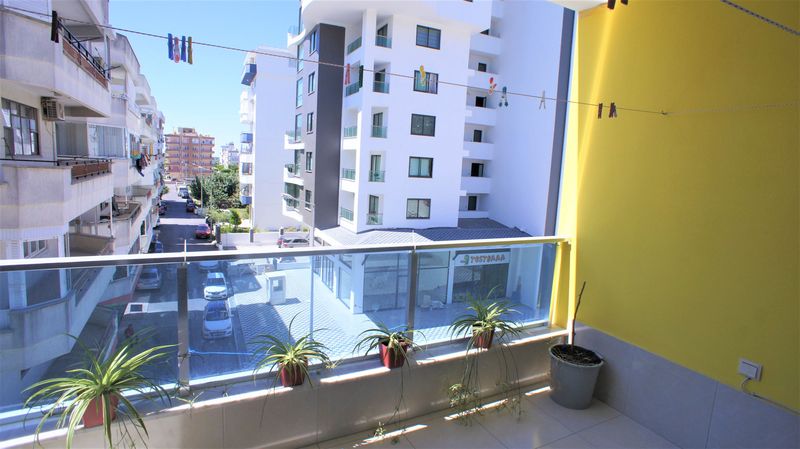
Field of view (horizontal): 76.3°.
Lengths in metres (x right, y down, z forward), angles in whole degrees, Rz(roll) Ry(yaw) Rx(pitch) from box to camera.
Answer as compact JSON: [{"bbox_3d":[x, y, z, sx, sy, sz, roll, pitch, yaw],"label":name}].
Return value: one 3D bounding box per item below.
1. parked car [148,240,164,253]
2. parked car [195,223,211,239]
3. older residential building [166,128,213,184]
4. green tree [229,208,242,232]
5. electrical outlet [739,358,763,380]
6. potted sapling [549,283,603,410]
[{"bbox_3d":[-27.295,2.560,56.998,1.760,1.460,4.200,0,7,-23],"label":"parked car"},{"bbox_3d":[-27.618,0.925,71.223,1.760,1.460,4.200,0,7,-23],"label":"parked car"},{"bbox_3d":[-89.519,-29.470,216.426,19.500,21.667,13.000,-1,7,-29],"label":"older residential building"},{"bbox_3d":[-23.763,-0.578,73.500,2.000,3.500,2.000,0,7,-23],"label":"green tree"},{"bbox_3d":[1.742,0.728,2.532,0.025,0.080,0.092,0,7,-24],"label":"electrical outlet"},{"bbox_3d":[1.173,0.778,3.372,0.349,0.814,0.349,0,7,-23],"label":"potted sapling"}]

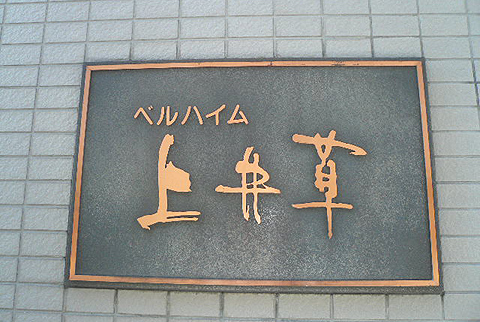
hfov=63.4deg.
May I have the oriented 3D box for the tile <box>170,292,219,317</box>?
[{"bbox_3d":[-0.083,0.265,0.720,0.095,0.045,0.009,0,-11,3],"label":"tile"}]

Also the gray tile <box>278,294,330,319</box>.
[{"bbox_3d":[0.116,0.264,0.710,0.095,0.045,0.010,0,-11,3],"label":"gray tile"}]

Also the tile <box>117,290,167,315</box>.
[{"bbox_3d":[-0.183,0.263,0.727,0.095,0.045,0.010,0,-11,3],"label":"tile"}]

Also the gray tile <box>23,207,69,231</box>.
[{"bbox_3d":[-0.381,0.114,0.765,0.095,0.045,0.009,0,-11,3],"label":"gray tile"}]

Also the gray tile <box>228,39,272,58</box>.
[{"bbox_3d":[0.022,-0.232,0.807,0.095,0.045,0.009,0,-11,3],"label":"gray tile"}]

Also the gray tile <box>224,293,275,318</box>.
[{"bbox_3d":[0.018,0.265,0.714,0.095,0.045,0.009,0,-11,3],"label":"gray tile"}]

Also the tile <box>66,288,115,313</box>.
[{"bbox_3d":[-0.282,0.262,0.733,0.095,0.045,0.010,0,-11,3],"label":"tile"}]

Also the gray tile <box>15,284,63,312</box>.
[{"bbox_3d":[-0.380,0.260,0.738,0.095,0.045,0.009,0,-11,3],"label":"gray tile"}]

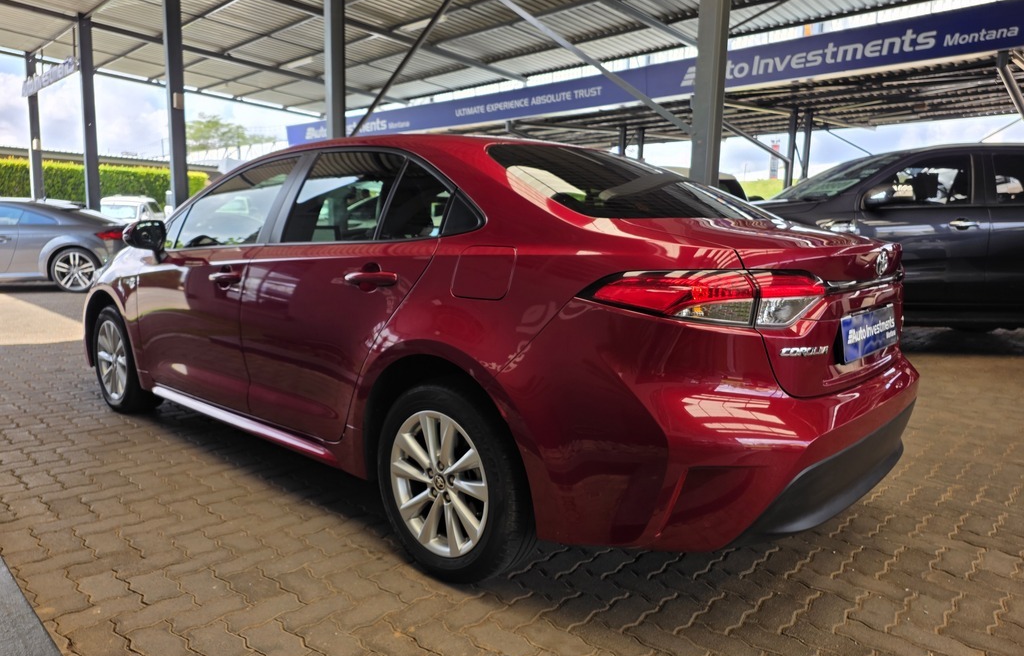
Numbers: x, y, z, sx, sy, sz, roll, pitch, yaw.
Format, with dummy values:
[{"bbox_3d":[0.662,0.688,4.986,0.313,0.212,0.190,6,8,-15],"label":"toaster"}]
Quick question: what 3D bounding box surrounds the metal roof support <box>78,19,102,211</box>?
[{"bbox_3d":[-8.257,-3.502,13.337,0.134,5.017,0.172,9,11,43],"label":"metal roof support"}]

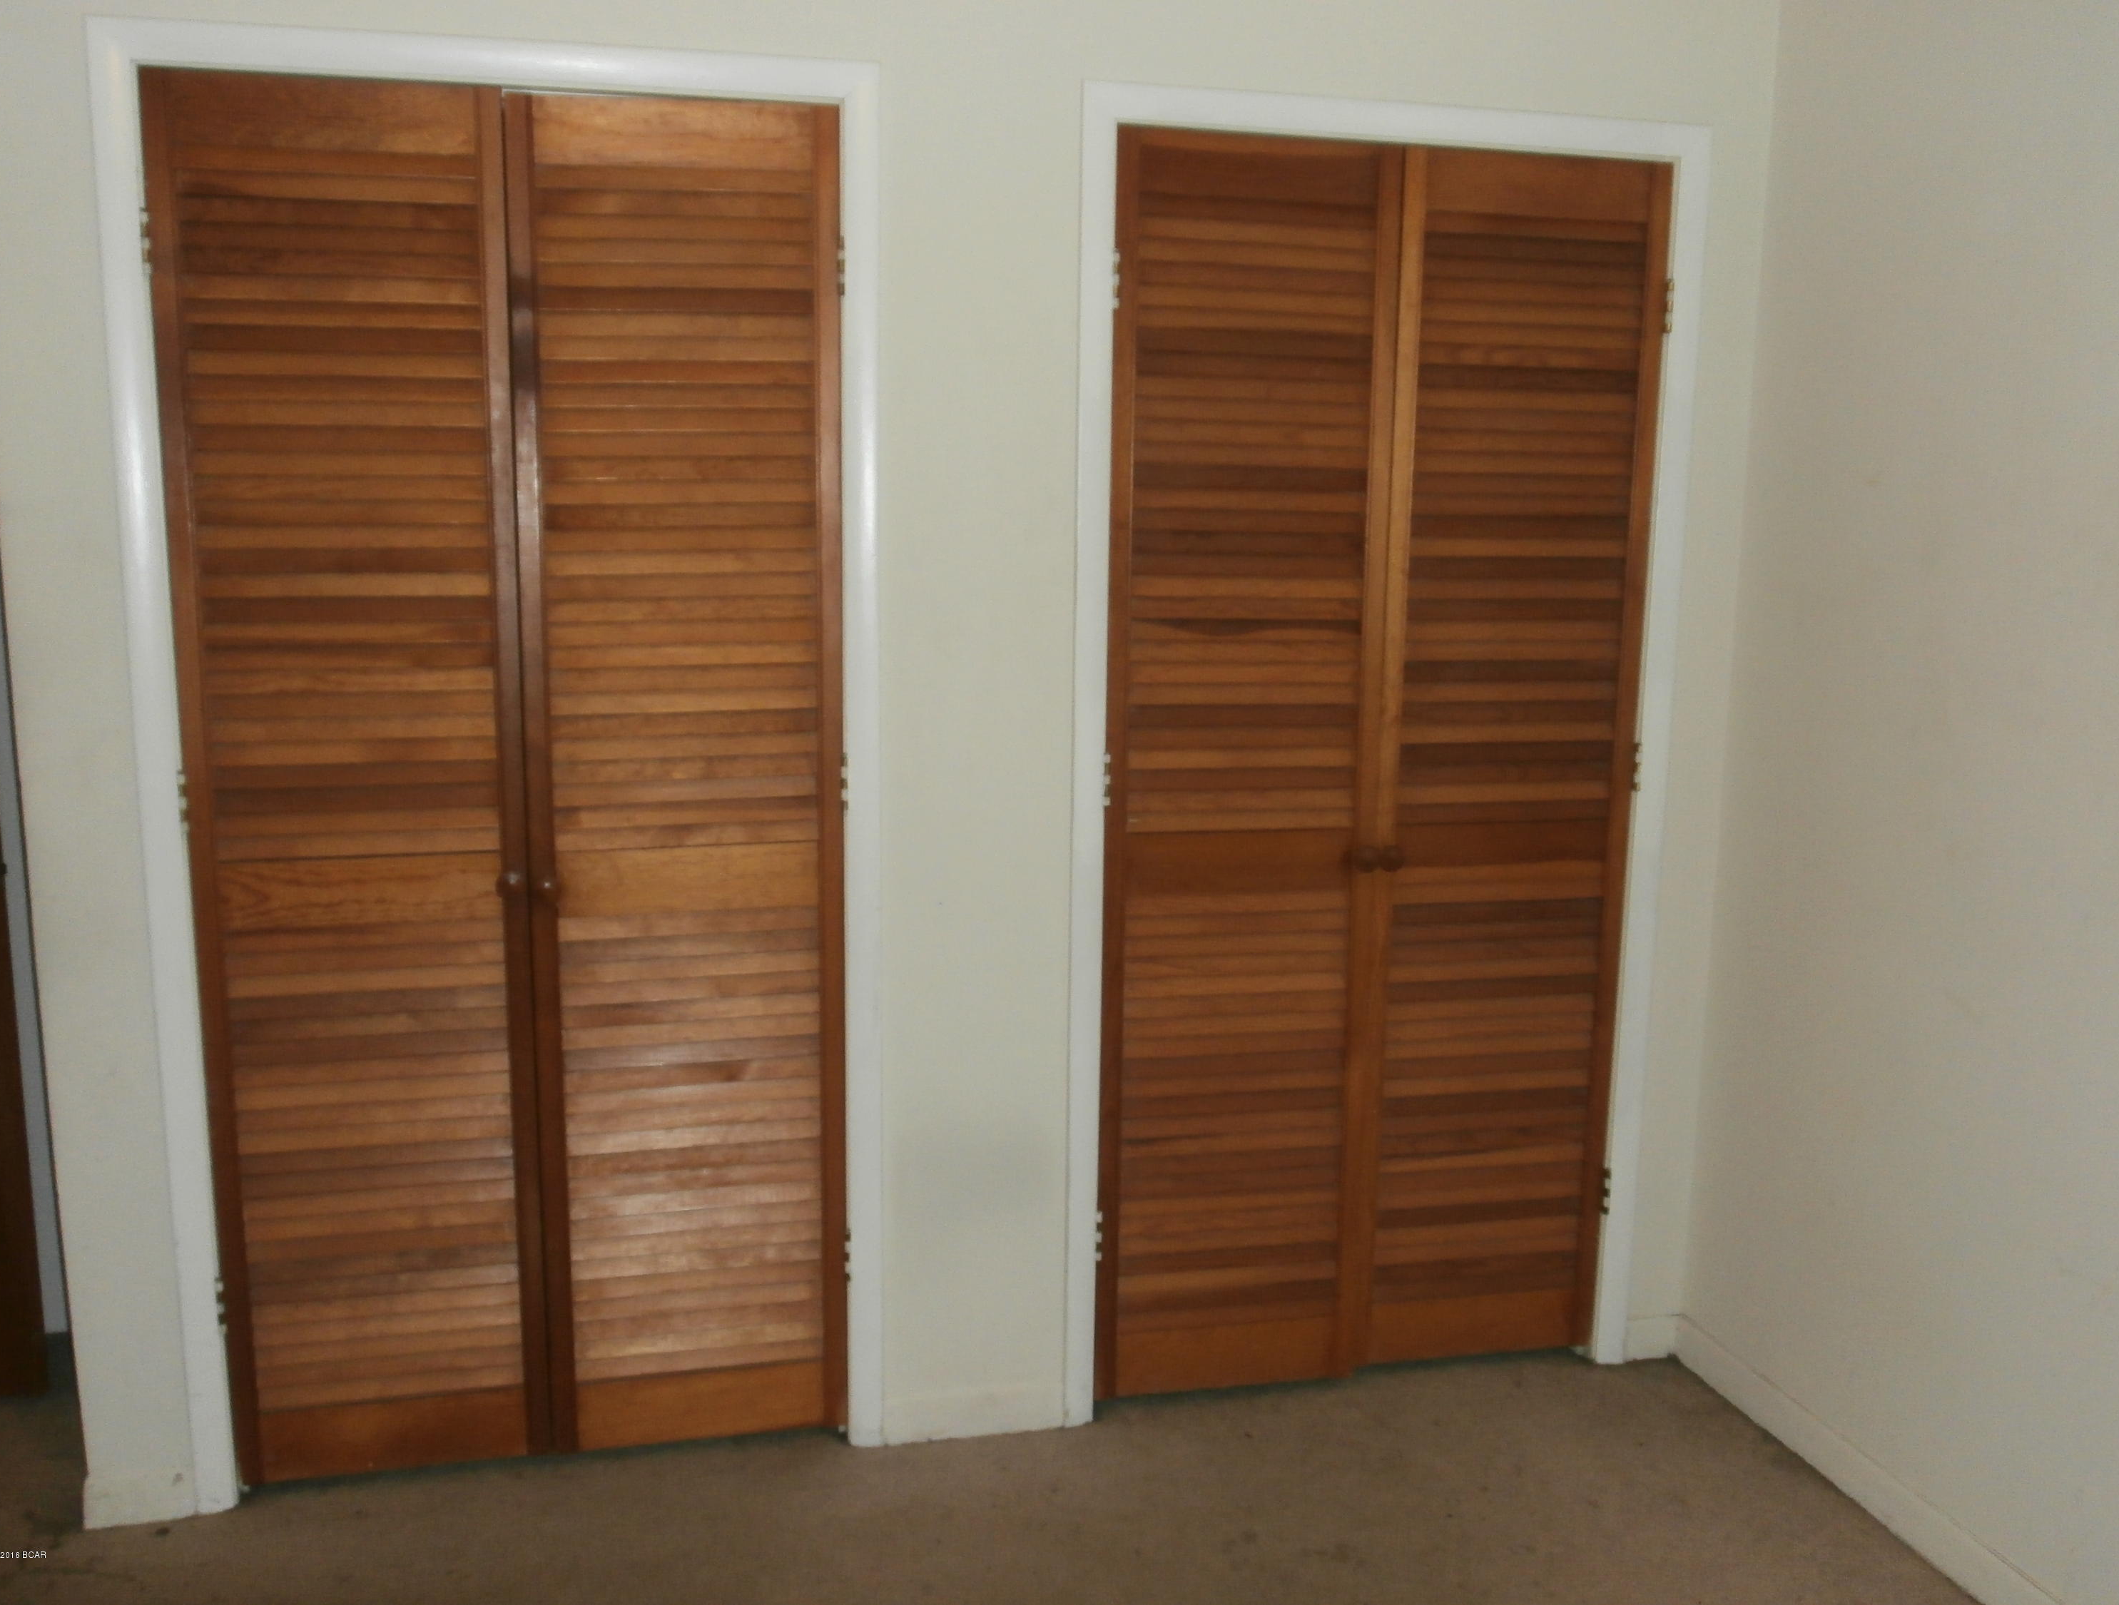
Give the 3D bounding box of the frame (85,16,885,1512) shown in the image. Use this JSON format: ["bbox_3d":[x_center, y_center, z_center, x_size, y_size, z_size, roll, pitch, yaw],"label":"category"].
[{"bbox_3d":[-0.768,0.005,2.689,1.019,2.087,0.080,-2,10,-13],"label":"frame"}]

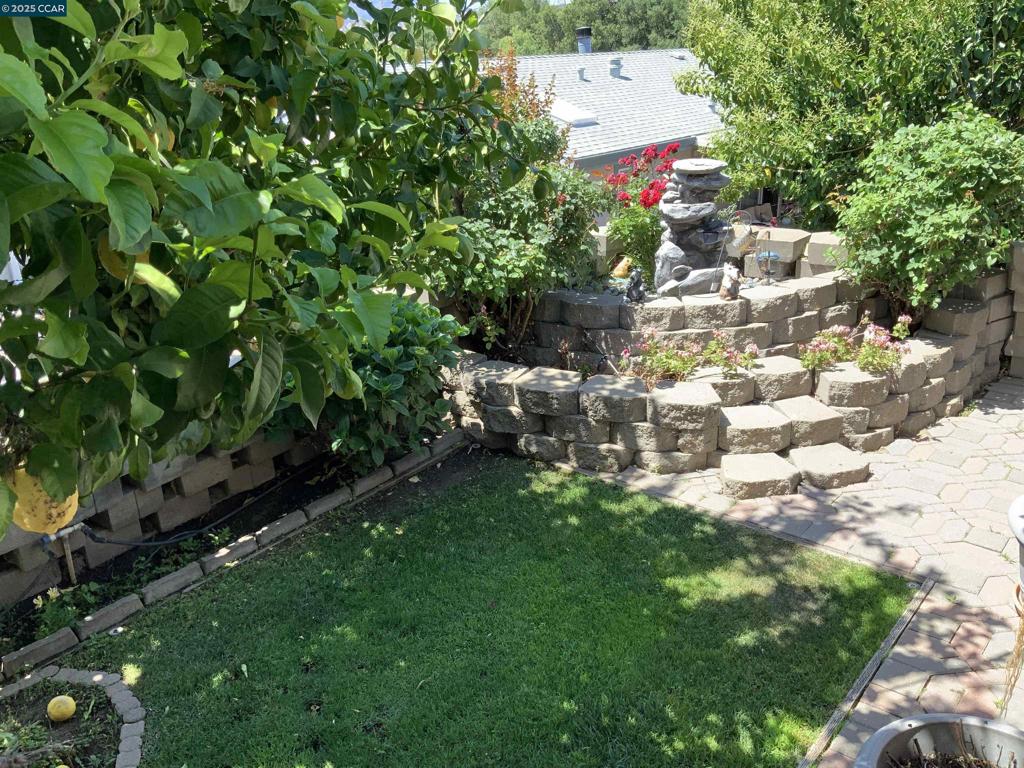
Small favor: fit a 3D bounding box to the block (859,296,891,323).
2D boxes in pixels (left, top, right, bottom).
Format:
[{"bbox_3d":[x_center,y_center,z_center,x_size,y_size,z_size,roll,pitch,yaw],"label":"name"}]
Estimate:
[{"bbox_3d":[2.462,-0.540,5.989,0.370,0.154,0.290,-14,25,-26],"label":"block"}]

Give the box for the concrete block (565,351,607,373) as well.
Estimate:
[{"bbox_3d":[0.558,-0.193,5.973,0.416,0.157,0.307,7,23,21],"label":"concrete block"}]

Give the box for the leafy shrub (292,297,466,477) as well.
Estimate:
[{"bbox_3d":[-0.630,0.005,3.789,0.500,0.630,0.580,14,26,36],"label":"leafy shrub"}]

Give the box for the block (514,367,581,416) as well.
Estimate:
[{"bbox_3d":[0.249,0.059,5.363,0.410,0.154,0.305,6,24,21],"label":"block"}]

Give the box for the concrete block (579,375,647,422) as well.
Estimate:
[{"bbox_3d":[0.639,0.078,5.268,0.410,0.154,0.305,5,24,18],"label":"concrete block"}]

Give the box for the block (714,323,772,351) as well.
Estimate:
[{"bbox_3d":[1.491,-0.350,5.749,0.406,0.150,0.290,-7,22,-13],"label":"block"}]

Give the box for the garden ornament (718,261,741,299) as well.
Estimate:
[{"bbox_3d":[1.391,-0.670,5.479,0.120,0.232,0.130,-19,26,-37],"label":"garden ornament"}]

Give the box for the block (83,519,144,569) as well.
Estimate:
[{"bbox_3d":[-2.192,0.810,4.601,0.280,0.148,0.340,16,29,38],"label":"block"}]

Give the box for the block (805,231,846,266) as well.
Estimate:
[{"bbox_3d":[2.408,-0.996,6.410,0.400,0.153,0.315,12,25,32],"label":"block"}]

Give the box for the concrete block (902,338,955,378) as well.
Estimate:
[{"bbox_3d":[2.697,-0.162,5.712,0.416,0.157,0.307,-20,28,-38],"label":"concrete block"}]

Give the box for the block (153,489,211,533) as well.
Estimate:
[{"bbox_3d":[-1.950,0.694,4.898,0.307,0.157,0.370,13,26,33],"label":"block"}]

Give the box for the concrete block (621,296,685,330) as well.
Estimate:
[{"bbox_3d":[0.957,-0.492,5.840,0.416,0.157,0.307,0,22,5],"label":"concrete block"}]

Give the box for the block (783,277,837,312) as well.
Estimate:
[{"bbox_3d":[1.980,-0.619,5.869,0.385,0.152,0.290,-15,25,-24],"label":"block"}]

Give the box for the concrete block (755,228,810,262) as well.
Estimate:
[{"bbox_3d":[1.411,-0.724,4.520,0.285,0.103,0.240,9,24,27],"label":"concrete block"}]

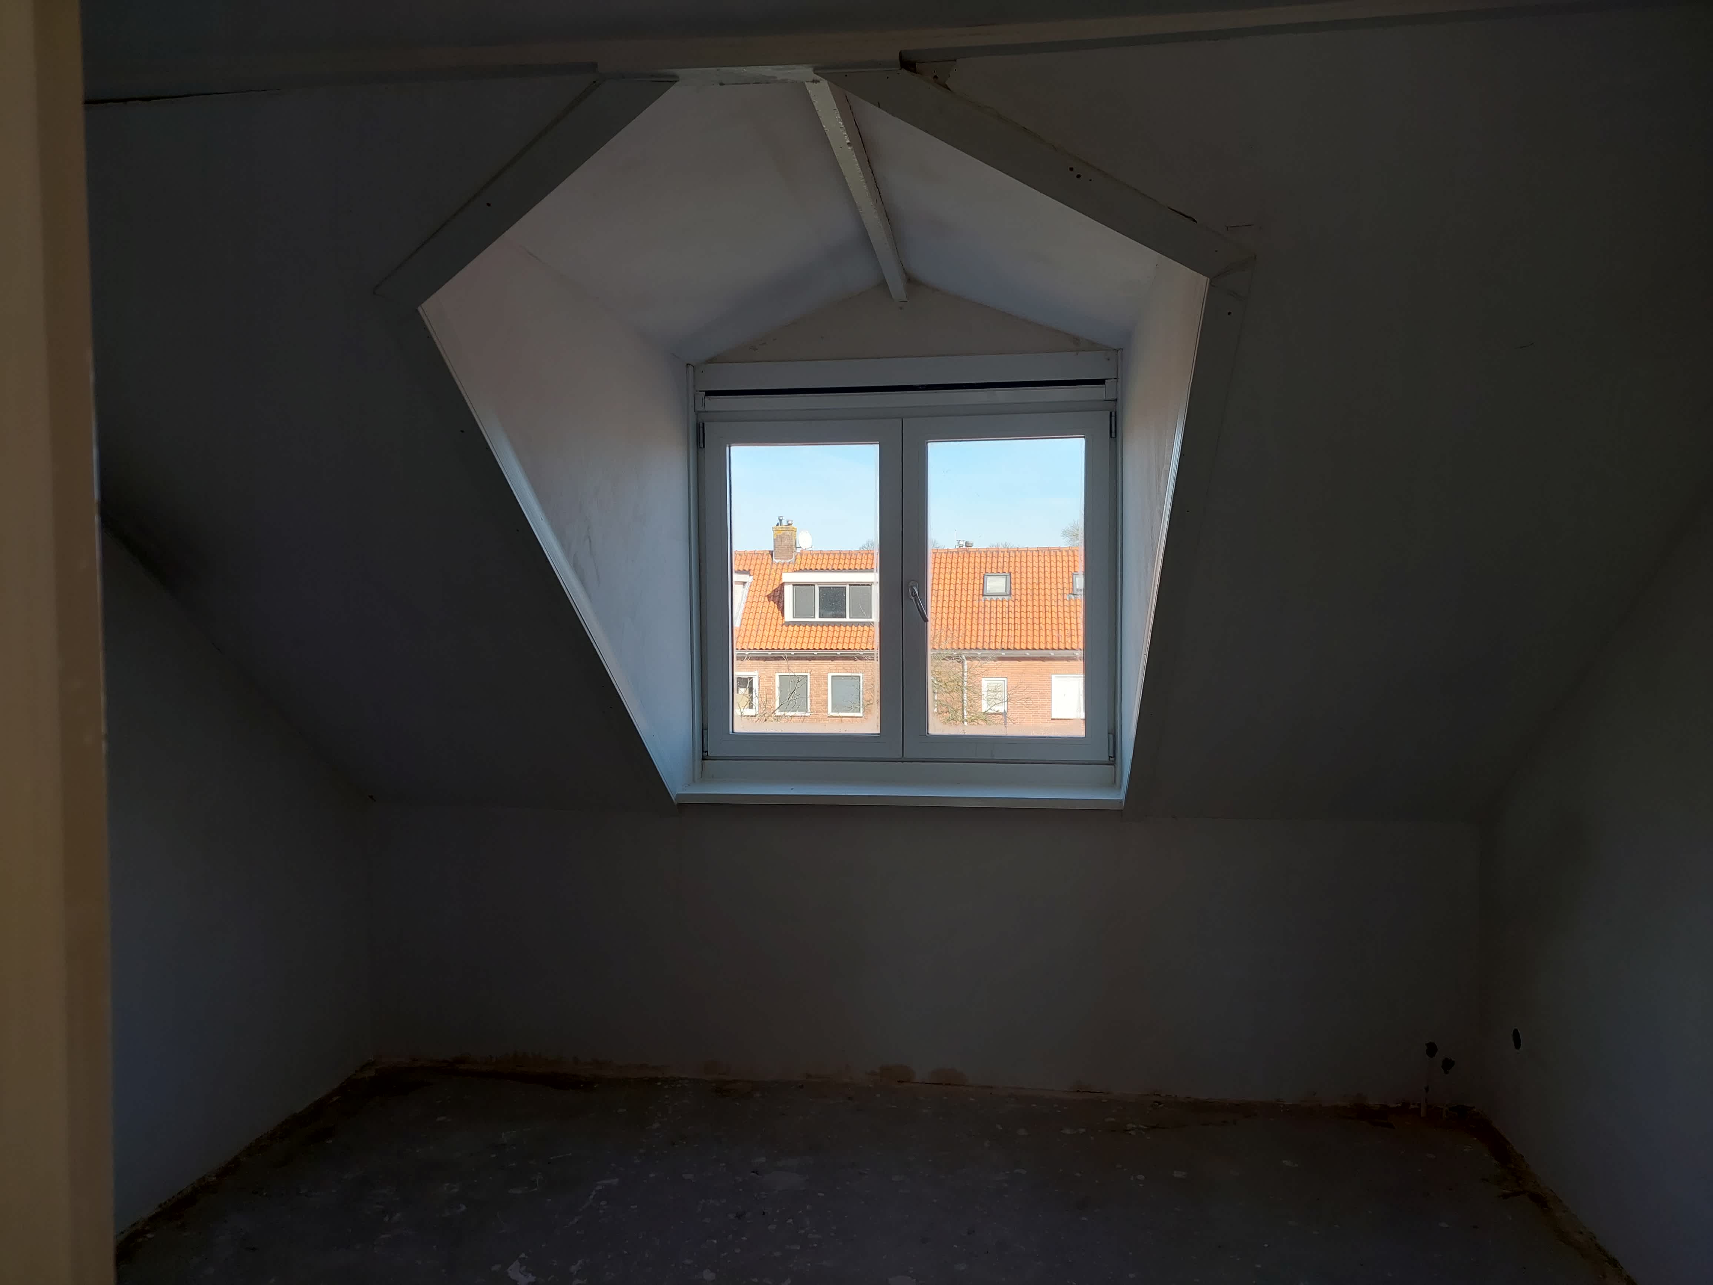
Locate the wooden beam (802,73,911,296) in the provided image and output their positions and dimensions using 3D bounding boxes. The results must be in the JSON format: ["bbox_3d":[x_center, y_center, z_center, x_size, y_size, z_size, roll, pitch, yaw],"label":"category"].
[{"bbox_3d":[0.036,-1.159,3.151,0.046,0.080,1.680,0,2,8],"label":"wooden beam"}]

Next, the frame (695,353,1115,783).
[{"bbox_3d":[0.161,-0.262,4.028,1.400,1.400,0.120,0,2,8],"label":"frame"}]

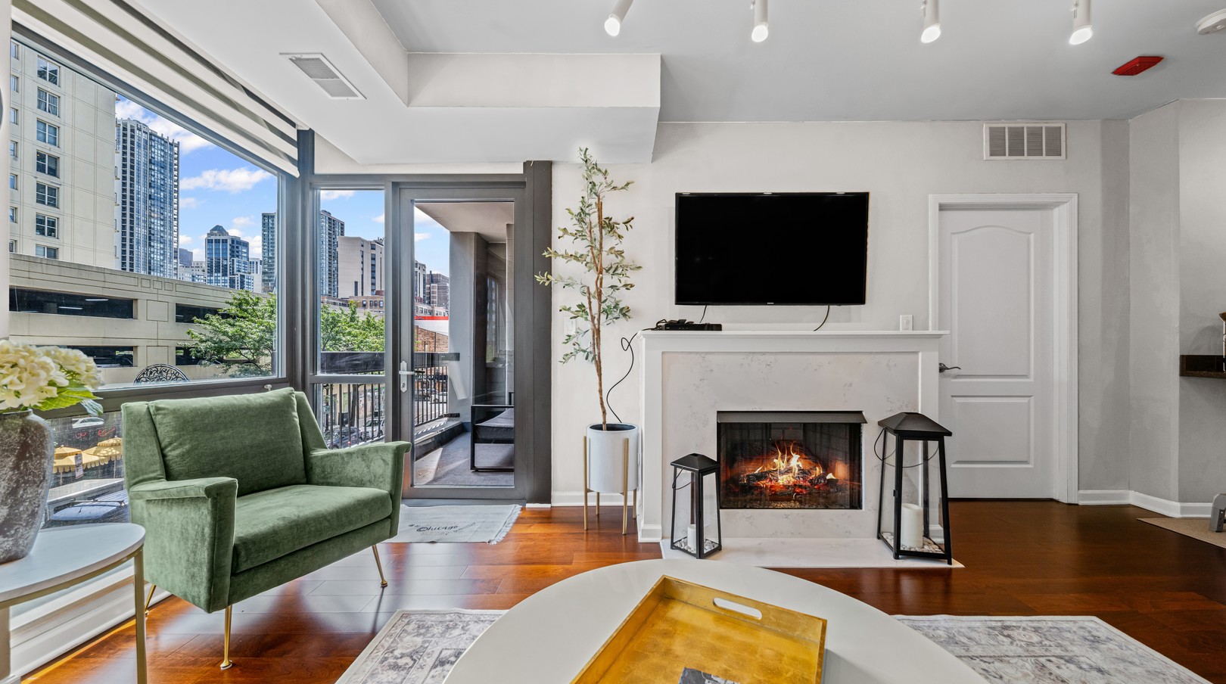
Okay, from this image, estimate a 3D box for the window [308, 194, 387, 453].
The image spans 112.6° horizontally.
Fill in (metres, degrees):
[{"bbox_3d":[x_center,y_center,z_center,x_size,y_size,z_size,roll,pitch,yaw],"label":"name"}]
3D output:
[{"bbox_3d":[-1.810,0.005,2.800,0.540,2.120,0.080,0,0,0],"label":"window"}]

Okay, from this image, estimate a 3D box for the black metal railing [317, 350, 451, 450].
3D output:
[{"bbox_3d":[-2.250,0.550,4.330,0.080,0.920,2.600,0,-1,1],"label":"black metal railing"}]

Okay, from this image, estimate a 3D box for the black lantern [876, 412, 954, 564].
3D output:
[{"bbox_3d":[1.558,0.730,2.120,0.245,0.720,0.245,0,-1,12],"label":"black lantern"}]

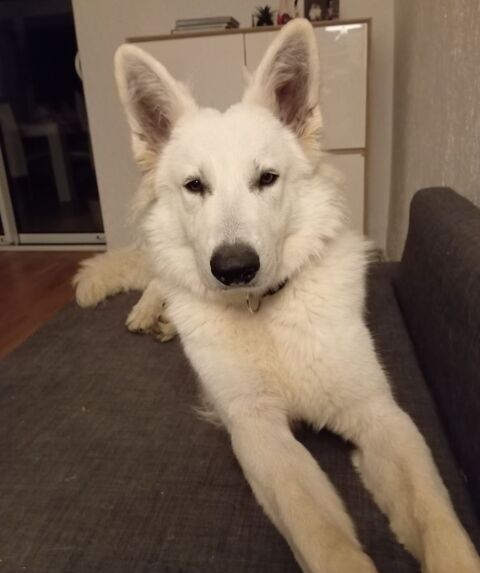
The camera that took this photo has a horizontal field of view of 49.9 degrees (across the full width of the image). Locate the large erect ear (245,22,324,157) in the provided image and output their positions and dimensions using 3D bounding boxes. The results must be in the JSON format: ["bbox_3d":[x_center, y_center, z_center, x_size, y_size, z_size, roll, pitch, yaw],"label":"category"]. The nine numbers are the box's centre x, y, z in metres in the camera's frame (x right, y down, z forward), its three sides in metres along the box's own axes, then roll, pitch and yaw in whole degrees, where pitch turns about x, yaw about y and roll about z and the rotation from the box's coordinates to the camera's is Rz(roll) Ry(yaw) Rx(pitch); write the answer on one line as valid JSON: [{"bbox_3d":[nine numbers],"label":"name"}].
[{"bbox_3d":[0.047,-0.218,0.575,0.074,0.137,0.045,2,12,-12],"label":"large erect ear"}]

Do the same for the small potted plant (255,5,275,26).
[{"bbox_3d":[0.129,-1.402,2.712,0.103,0.131,0.103,0,18,10],"label":"small potted plant"}]

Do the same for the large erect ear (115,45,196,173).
[{"bbox_3d":[-0.093,-0.196,0.575,0.070,0.132,0.045,-13,13,15],"label":"large erect ear"}]

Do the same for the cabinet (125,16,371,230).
[{"bbox_3d":[0.090,-0.773,2.983,1.251,1.224,0.400,0,18,10],"label":"cabinet"}]

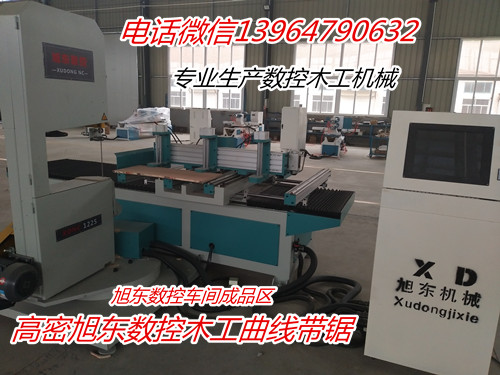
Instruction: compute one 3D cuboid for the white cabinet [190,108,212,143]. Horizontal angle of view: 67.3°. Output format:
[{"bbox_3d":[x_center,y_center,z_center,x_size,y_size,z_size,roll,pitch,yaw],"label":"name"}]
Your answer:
[{"bbox_3d":[-2.050,-2.609,15.962,0.800,1.412,0.450,5,12,12],"label":"white cabinet"}]

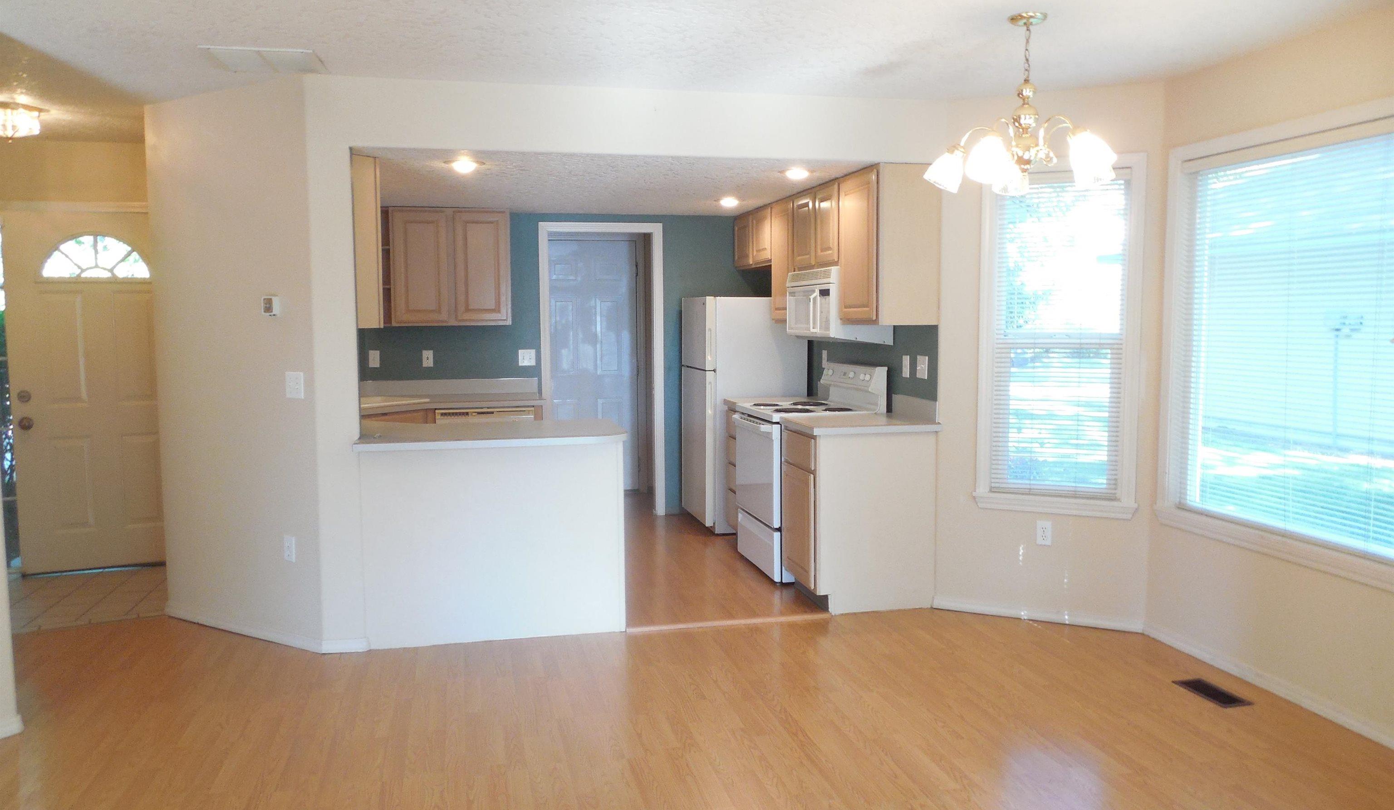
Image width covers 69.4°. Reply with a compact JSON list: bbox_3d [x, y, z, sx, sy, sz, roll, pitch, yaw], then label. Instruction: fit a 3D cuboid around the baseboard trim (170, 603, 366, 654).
[{"bbox_3d":[-2.008,1.017,4.639,1.278,0.058,0.116,3,6,31],"label":"baseboard trim"}]

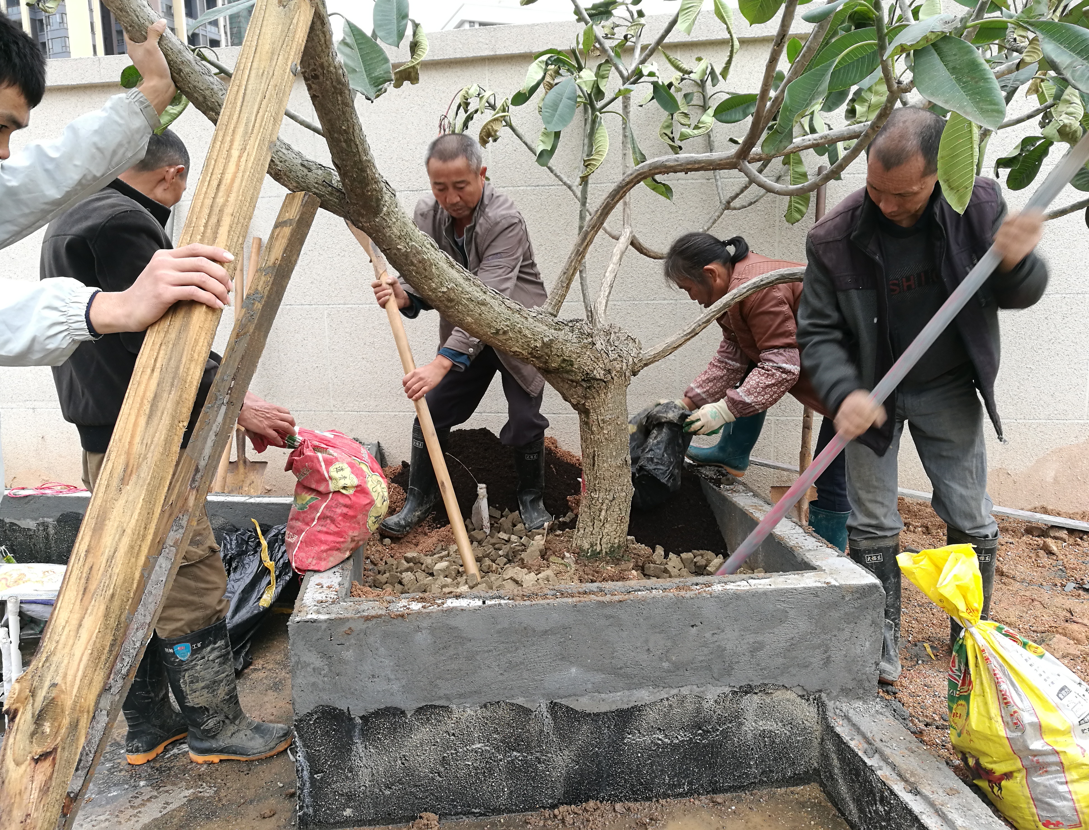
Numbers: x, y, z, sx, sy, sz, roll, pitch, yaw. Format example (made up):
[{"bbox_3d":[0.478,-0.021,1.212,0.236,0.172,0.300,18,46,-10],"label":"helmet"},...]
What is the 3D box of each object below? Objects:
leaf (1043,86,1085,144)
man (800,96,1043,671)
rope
[{"bbox_3d":[1.183,-0.682,1.966,0.100,0.140,0.080,-2,10,0],"label":"leaf"},{"bbox_3d":[0.931,0.009,2.160,0.570,1.450,0.570,4,12,29],"label":"man"},{"bbox_3d":[-1.911,0.293,3.338,0.330,0.035,0.140,1,10,13],"label":"rope"}]

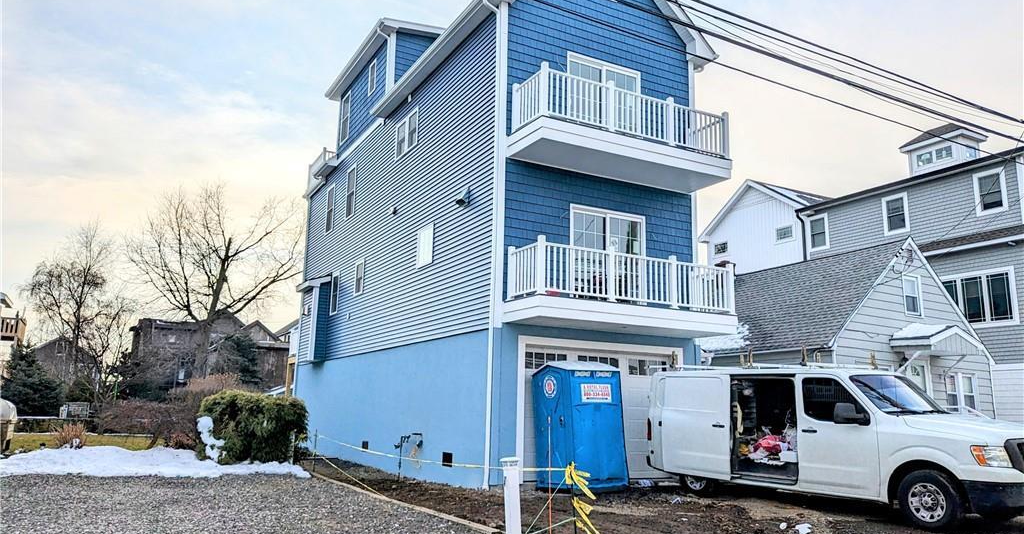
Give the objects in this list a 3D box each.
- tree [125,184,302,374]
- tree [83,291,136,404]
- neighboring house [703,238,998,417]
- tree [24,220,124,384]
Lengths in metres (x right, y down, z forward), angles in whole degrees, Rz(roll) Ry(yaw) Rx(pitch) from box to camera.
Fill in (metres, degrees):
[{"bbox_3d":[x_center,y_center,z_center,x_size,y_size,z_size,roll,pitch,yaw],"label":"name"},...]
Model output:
[{"bbox_3d":[-15.347,1.954,37.000,9.693,12.383,9.000,5,-12,-22],"label":"tree"},{"bbox_3d":[-20.975,4.664,37.000,2.814,6.652,2.800,7,-12,-29],"label":"tree"},{"bbox_3d":[8.057,2.828,21.833,6.900,5.800,10.600,7,-12,-29],"label":"neighboring house"},{"bbox_3d":[-25.880,3.283,42.000,5.915,11.500,5.500,7,-13,-31],"label":"tree"}]

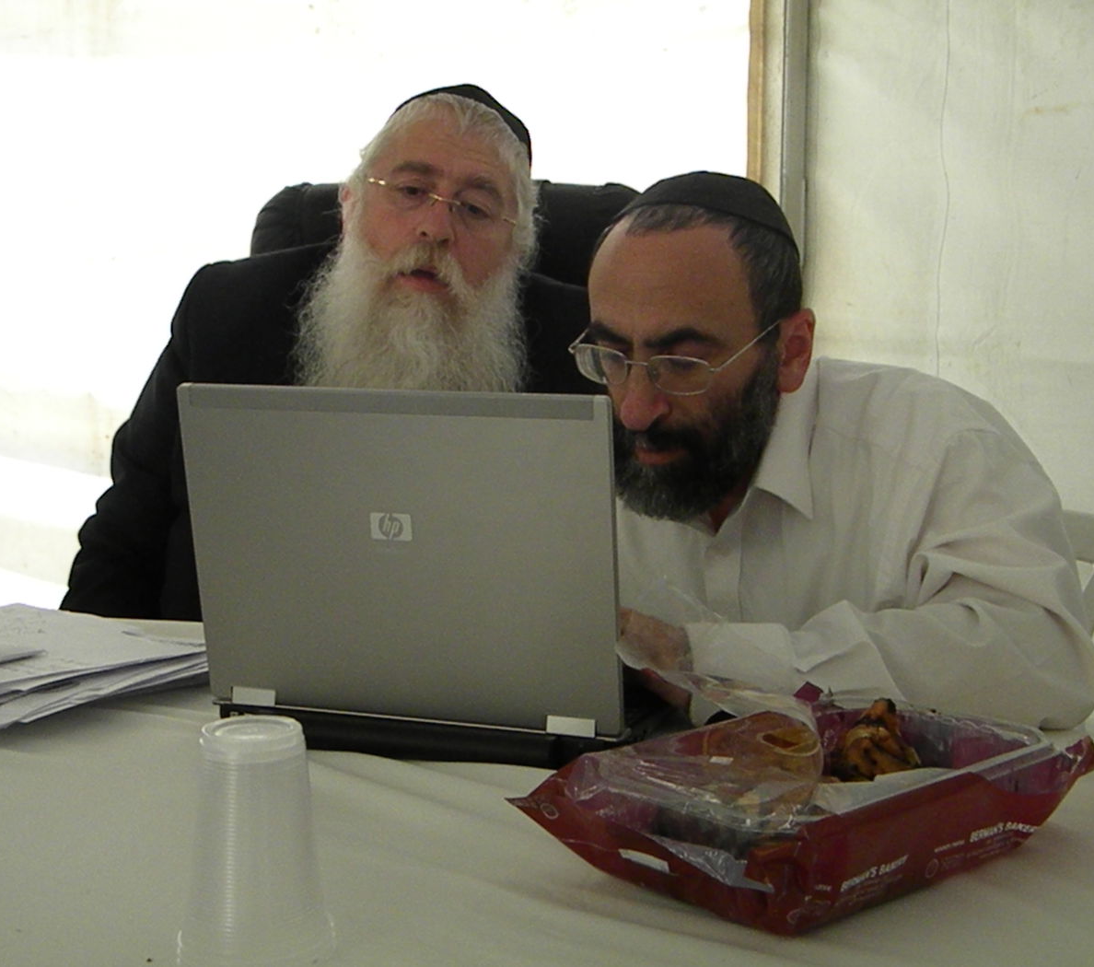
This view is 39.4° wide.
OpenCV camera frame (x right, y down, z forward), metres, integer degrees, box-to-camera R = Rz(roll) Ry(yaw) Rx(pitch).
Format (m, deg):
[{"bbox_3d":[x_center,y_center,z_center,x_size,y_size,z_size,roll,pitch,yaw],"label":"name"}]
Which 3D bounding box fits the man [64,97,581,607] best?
[{"bbox_3d":[-0.141,0.216,1.518,0.640,1.240,0.800,-1,7,-7],"label":"man"}]

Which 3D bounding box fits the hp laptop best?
[{"bbox_3d":[-0.063,0.050,1.071,0.285,0.247,0.254,2,7,16],"label":"hp laptop"}]

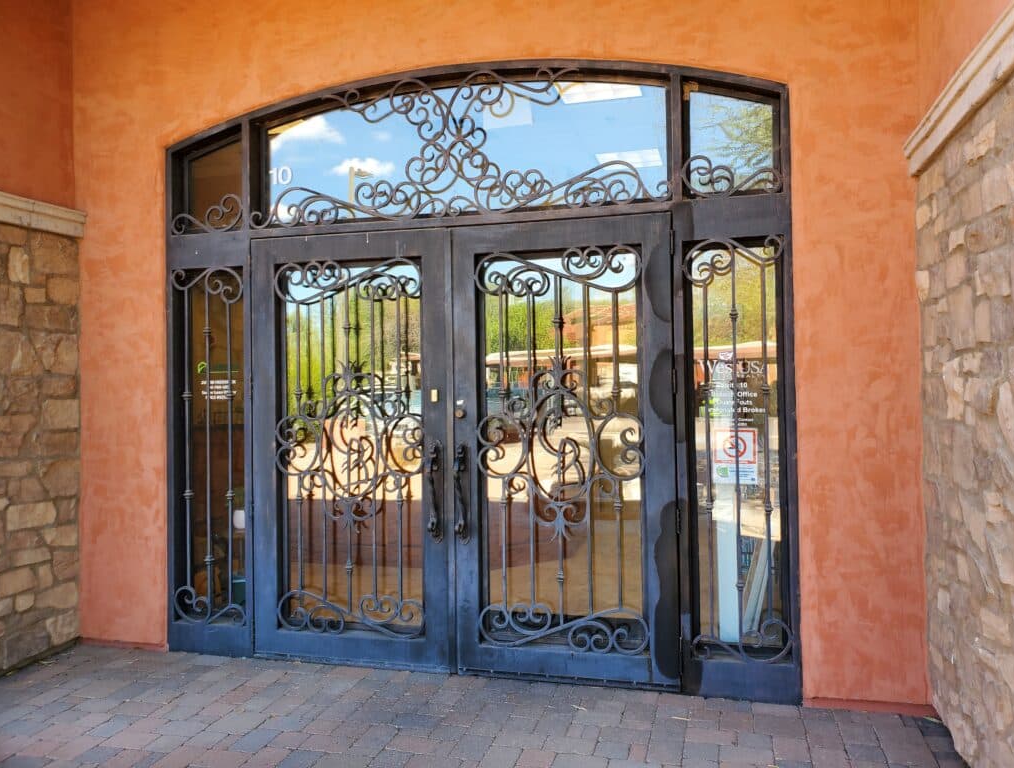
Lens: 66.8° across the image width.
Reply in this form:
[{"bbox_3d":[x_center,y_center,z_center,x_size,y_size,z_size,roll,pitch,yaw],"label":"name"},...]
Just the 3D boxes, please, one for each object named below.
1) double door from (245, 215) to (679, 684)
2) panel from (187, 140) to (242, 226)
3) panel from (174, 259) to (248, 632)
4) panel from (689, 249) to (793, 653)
[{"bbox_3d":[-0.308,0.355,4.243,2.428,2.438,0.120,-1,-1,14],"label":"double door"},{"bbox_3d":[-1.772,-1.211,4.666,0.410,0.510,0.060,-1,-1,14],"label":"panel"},{"bbox_3d":[-1.774,0.376,4.638,0.490,2.125,0.060,-1,-1,14],"label":"panel"},{"bbox_3d":[1.172,0.334,3.906,0.498,2.127,0.060,-1,-1,14],"label":"panel"}]

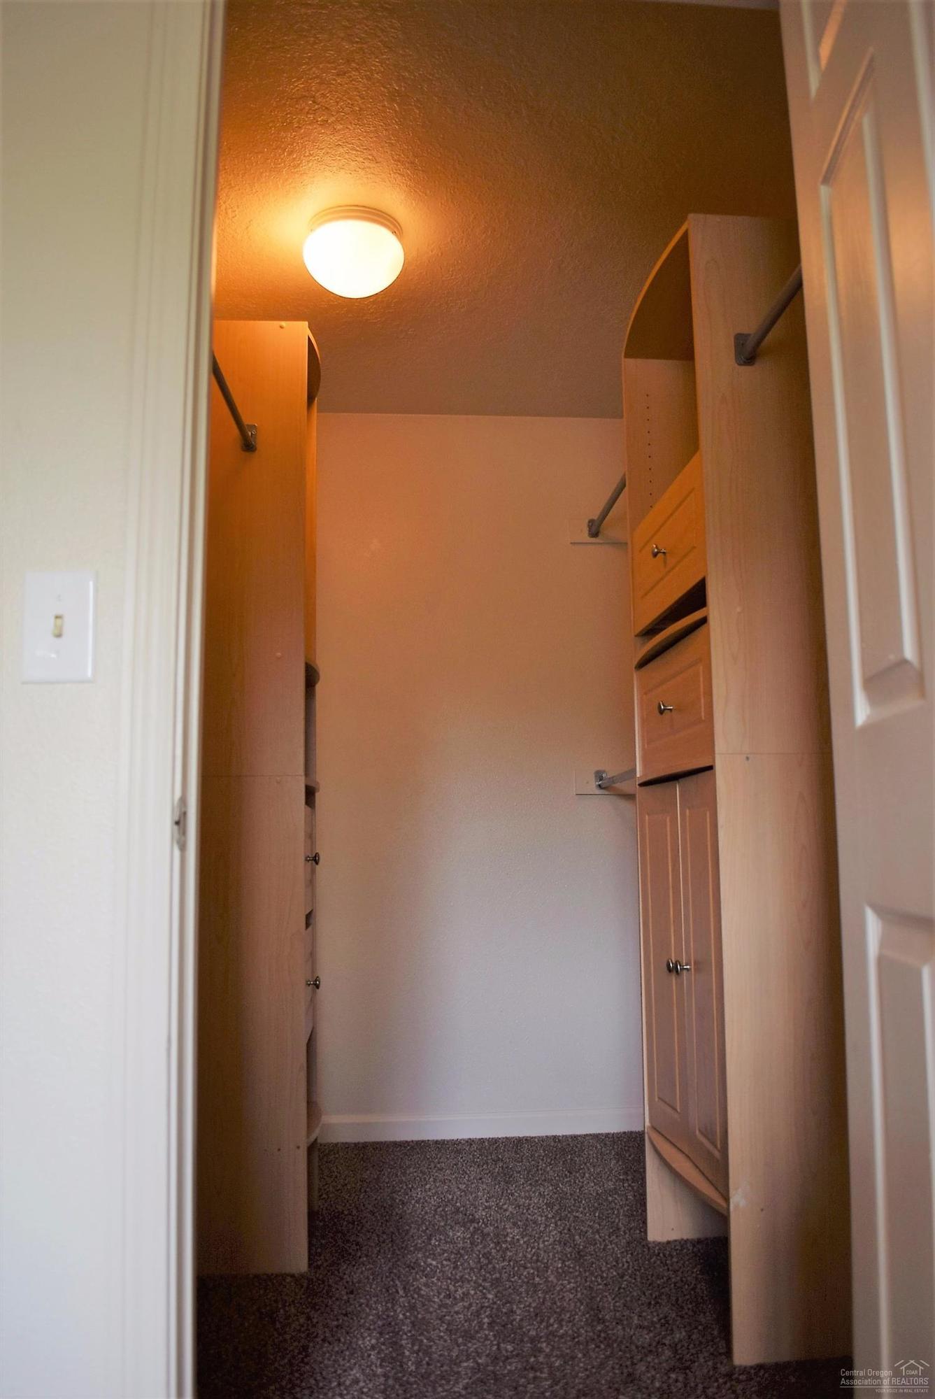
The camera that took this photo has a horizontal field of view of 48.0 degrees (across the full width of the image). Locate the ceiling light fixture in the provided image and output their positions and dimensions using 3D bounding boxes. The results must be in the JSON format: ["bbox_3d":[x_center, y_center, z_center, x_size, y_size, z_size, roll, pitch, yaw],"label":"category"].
[{"bbox_3d":[-0.261,-1.014,2.418,0.234,0.144,0.234,0,-8,-5],"label":"ceiling light fixture"}]

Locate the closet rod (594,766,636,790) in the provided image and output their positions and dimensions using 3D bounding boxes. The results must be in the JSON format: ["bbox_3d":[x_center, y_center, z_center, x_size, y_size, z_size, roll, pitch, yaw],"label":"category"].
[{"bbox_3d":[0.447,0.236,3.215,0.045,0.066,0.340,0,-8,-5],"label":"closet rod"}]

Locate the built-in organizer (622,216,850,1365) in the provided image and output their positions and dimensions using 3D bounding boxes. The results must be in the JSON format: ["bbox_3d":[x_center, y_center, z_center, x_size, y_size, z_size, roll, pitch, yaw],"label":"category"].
[{"bbox_3d":[0.598,0.135,2.244,0.380,2.136,0.600,0,-8,-5],"label":"built-in organizer"}]

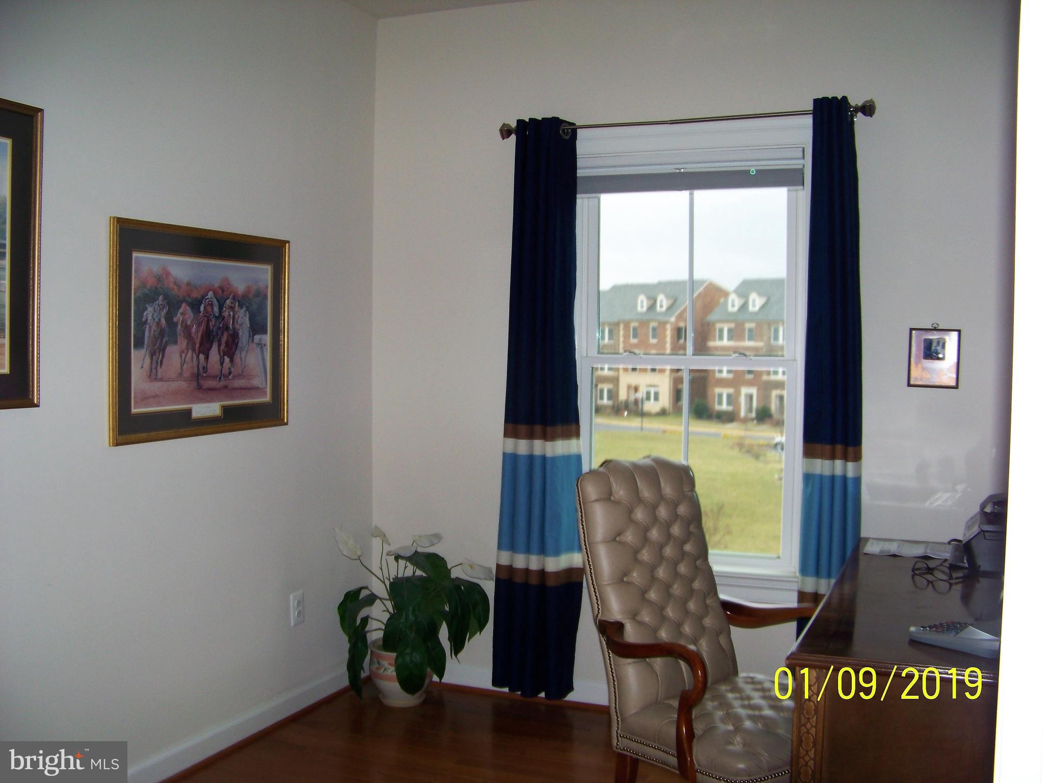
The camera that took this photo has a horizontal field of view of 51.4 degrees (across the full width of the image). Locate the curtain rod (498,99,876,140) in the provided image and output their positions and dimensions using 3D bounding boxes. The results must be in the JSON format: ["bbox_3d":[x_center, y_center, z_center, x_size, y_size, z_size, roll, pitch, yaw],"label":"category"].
[{"bbox_3d":[0.552,-0.971,3.901,1.377,0.068,0.090,2,3,22],"label":"curtain rod"}]

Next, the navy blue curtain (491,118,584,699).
[{"bbox_3d":[0.075,0.077,4.125,0.358,2.211,0.120,2,3,22],"label":"navy blue curtain"}]

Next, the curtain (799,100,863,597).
[{"bbox_3d":[1.063,0.103,3.724,0.222,2.206,0.120,2,3,22],"label":"curtain"}]

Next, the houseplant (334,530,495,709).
[{"bbox_3d":[-0.426,0.866,4.157,0.575,0.665,0.530,1,3,0],"label":"houseplant"}]

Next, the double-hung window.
[{"bbox_3d":[0.607,-0.150,4.019,0.950,1.670,0.100,2,3,22],"label":"double-hung window"}]

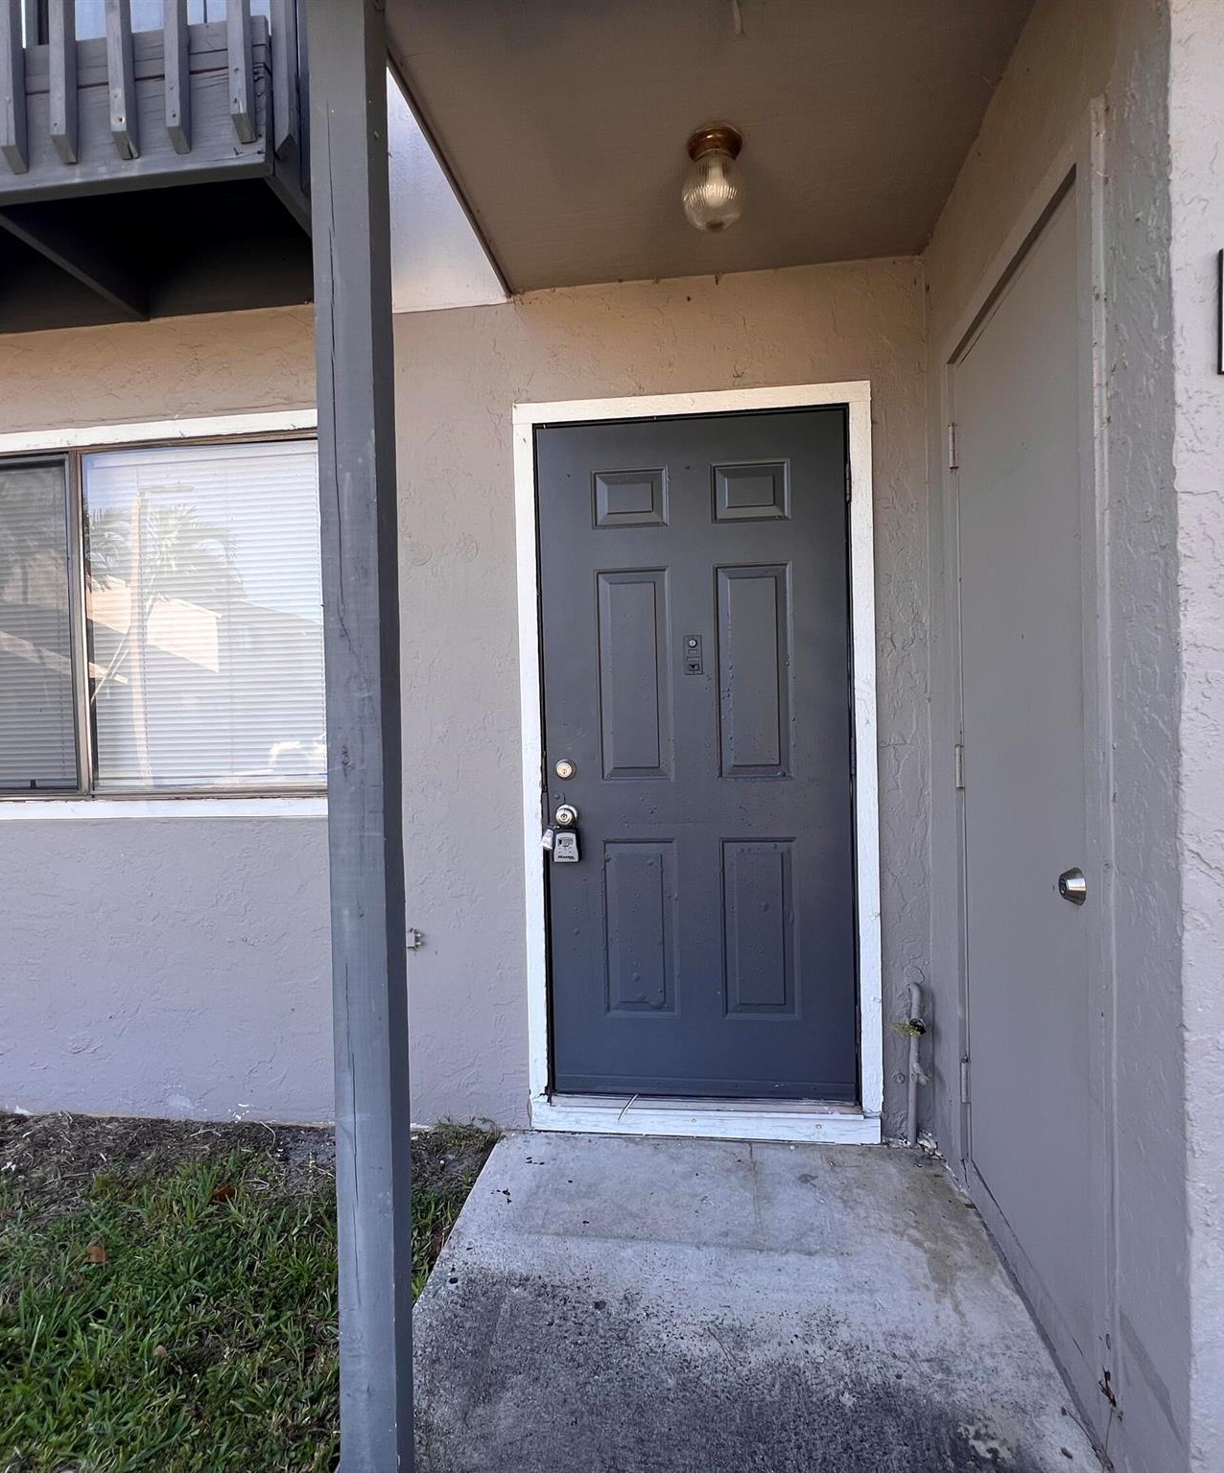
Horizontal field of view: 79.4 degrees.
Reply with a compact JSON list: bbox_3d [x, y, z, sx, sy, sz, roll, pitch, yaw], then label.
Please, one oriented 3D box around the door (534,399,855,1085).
[{"bbox_3d":[0.253,0.068,2.245,0.915,2.040,0.050,-1,0,7],"label":"door"}]

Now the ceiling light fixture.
[{"bbox_3d":[0.240,-1.274,1.702,0.143,0.195,0.143,-1,0,7],"label":"ceiling light fixture"}]

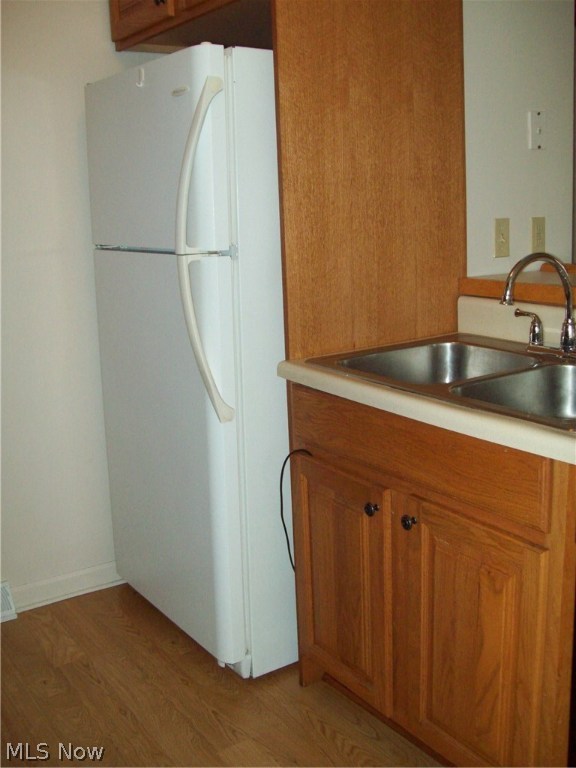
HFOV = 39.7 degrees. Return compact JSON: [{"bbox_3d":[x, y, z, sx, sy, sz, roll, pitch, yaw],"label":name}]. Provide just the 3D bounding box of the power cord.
[{"bbox_3d":[0.020,0.340,2.075,0.050,0.355,0.105,-8,13,-29],"label":"power cord"}]

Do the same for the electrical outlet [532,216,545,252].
[{"bbox_3d":[0.779,-0.459,2.472,0.070,0.114,0.010,-8,13,-29],"label":"electrical outlet"}]

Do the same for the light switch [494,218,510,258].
[{"bbox_3d":[0.649,-0.437,2.397,0.070,0.114,0.015,-8,13,-29],"label":"light switch"}]

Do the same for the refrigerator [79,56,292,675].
[{"bbox_3d":[-0.121,-0.076,2.514,0.736,1.680,0.745,-9,13,-33],"label":"refrigerator"}]

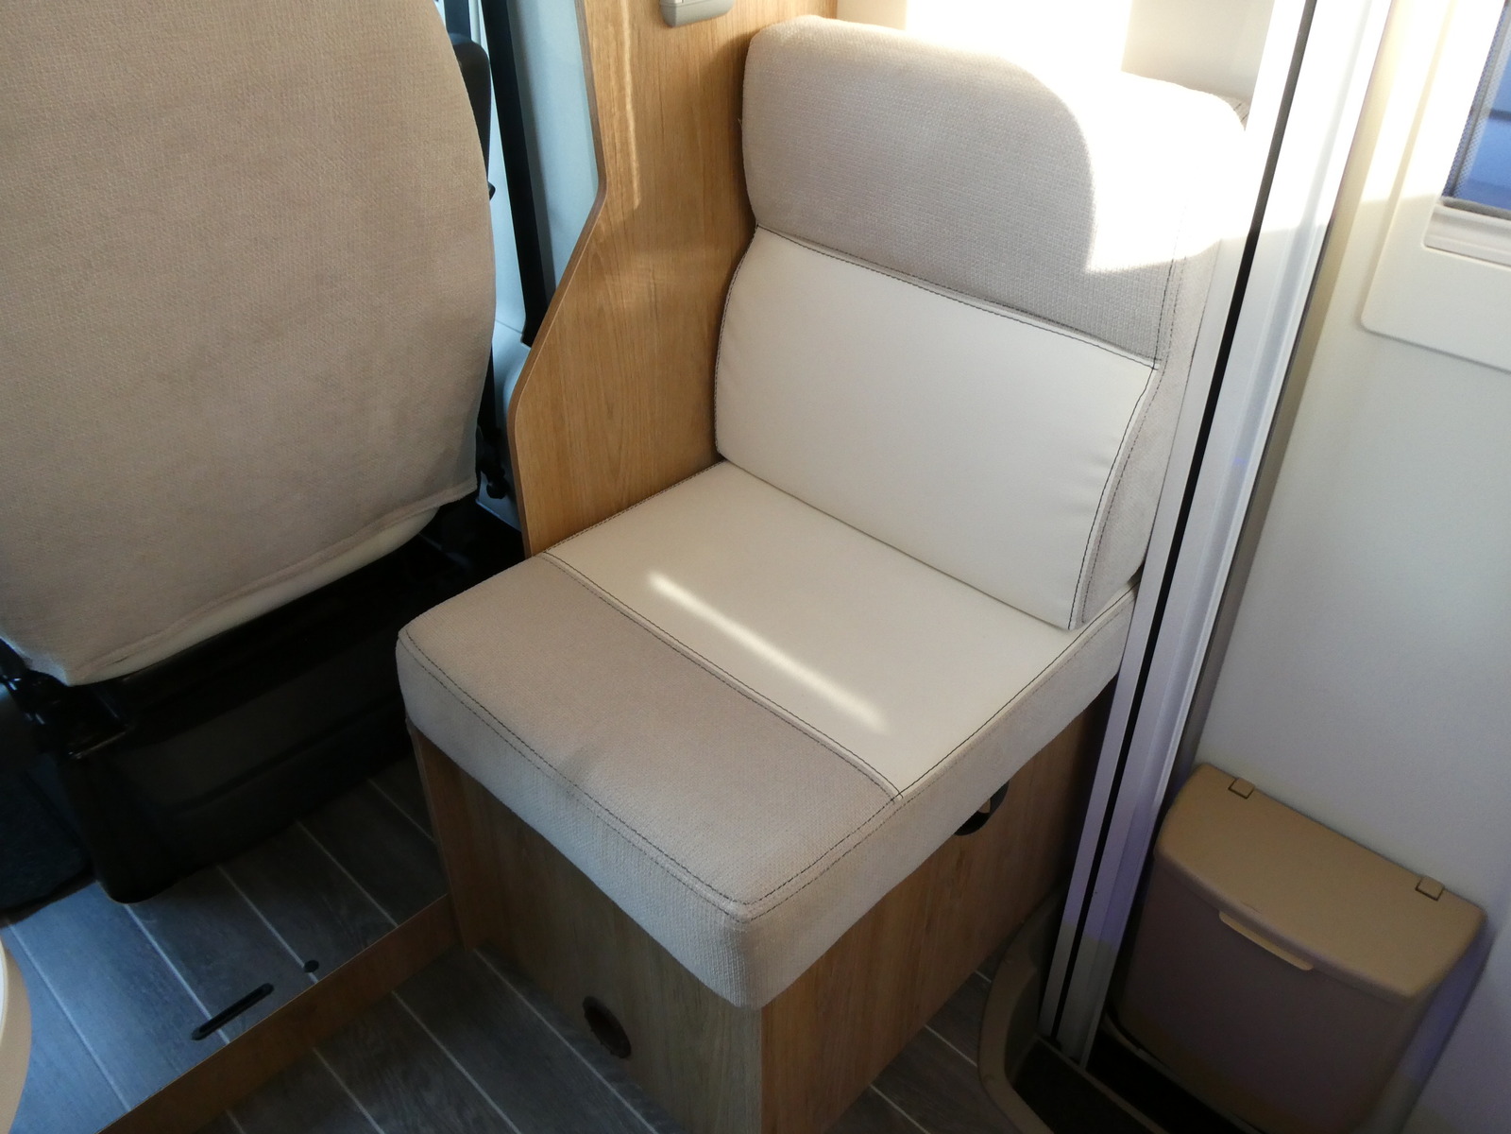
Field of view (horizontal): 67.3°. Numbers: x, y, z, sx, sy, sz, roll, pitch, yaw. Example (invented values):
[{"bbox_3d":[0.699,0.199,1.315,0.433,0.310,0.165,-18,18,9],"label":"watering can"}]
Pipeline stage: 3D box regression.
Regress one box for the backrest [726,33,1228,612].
[{"bbox_3d":[0.191,-0.260,1.134,0.483,0.480,0.174,29,45,34],"label":"backrest"}]

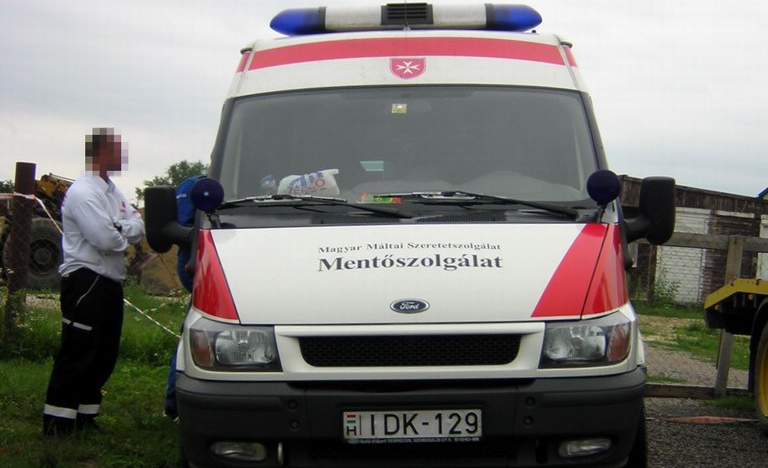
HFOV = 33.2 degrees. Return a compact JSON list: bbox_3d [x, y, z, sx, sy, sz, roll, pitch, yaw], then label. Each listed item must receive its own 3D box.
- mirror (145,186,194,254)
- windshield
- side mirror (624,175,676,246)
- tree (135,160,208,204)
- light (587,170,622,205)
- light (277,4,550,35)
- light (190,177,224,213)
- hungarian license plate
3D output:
[{"bbox_3d":[-0.975,-0.066,5.820,0.215,0.295,0.140,-1,1,1],"label":"mirror"},{"bbox_3d":[0.108,-0.424,5.900,1.670,0.790,0.180,-1,-40,1],"label":"windshield"},{"bbox_3d":[1.205,-0.106,5.820,0.220,0.300,0.140,-1,1,1],"label":"side mirror"},{"bbox_3d":[-8.954,-1.389,55.000,3.900,4.000,3.700,-1,1,1],"label":"tree"},{"bbox_3d":[0.951,-0.201,5.550,0.143,0.148,0.100,-1,1,1],"label":"light"},{"bbox_3d":[0.117,-1.117,6.700,1.400,0.160,0.300,-1,1,1],"label":"light"},{"bbox_3d":[-0.761,-0.170,5.550,0.143,0.148,0.100,-1,1,1],"label":"light"},{"bbox_3d":[0.107,0.719,4.830,0.525,0.120,0.020,-1,1,1],"label":"hungarian license plate"}]

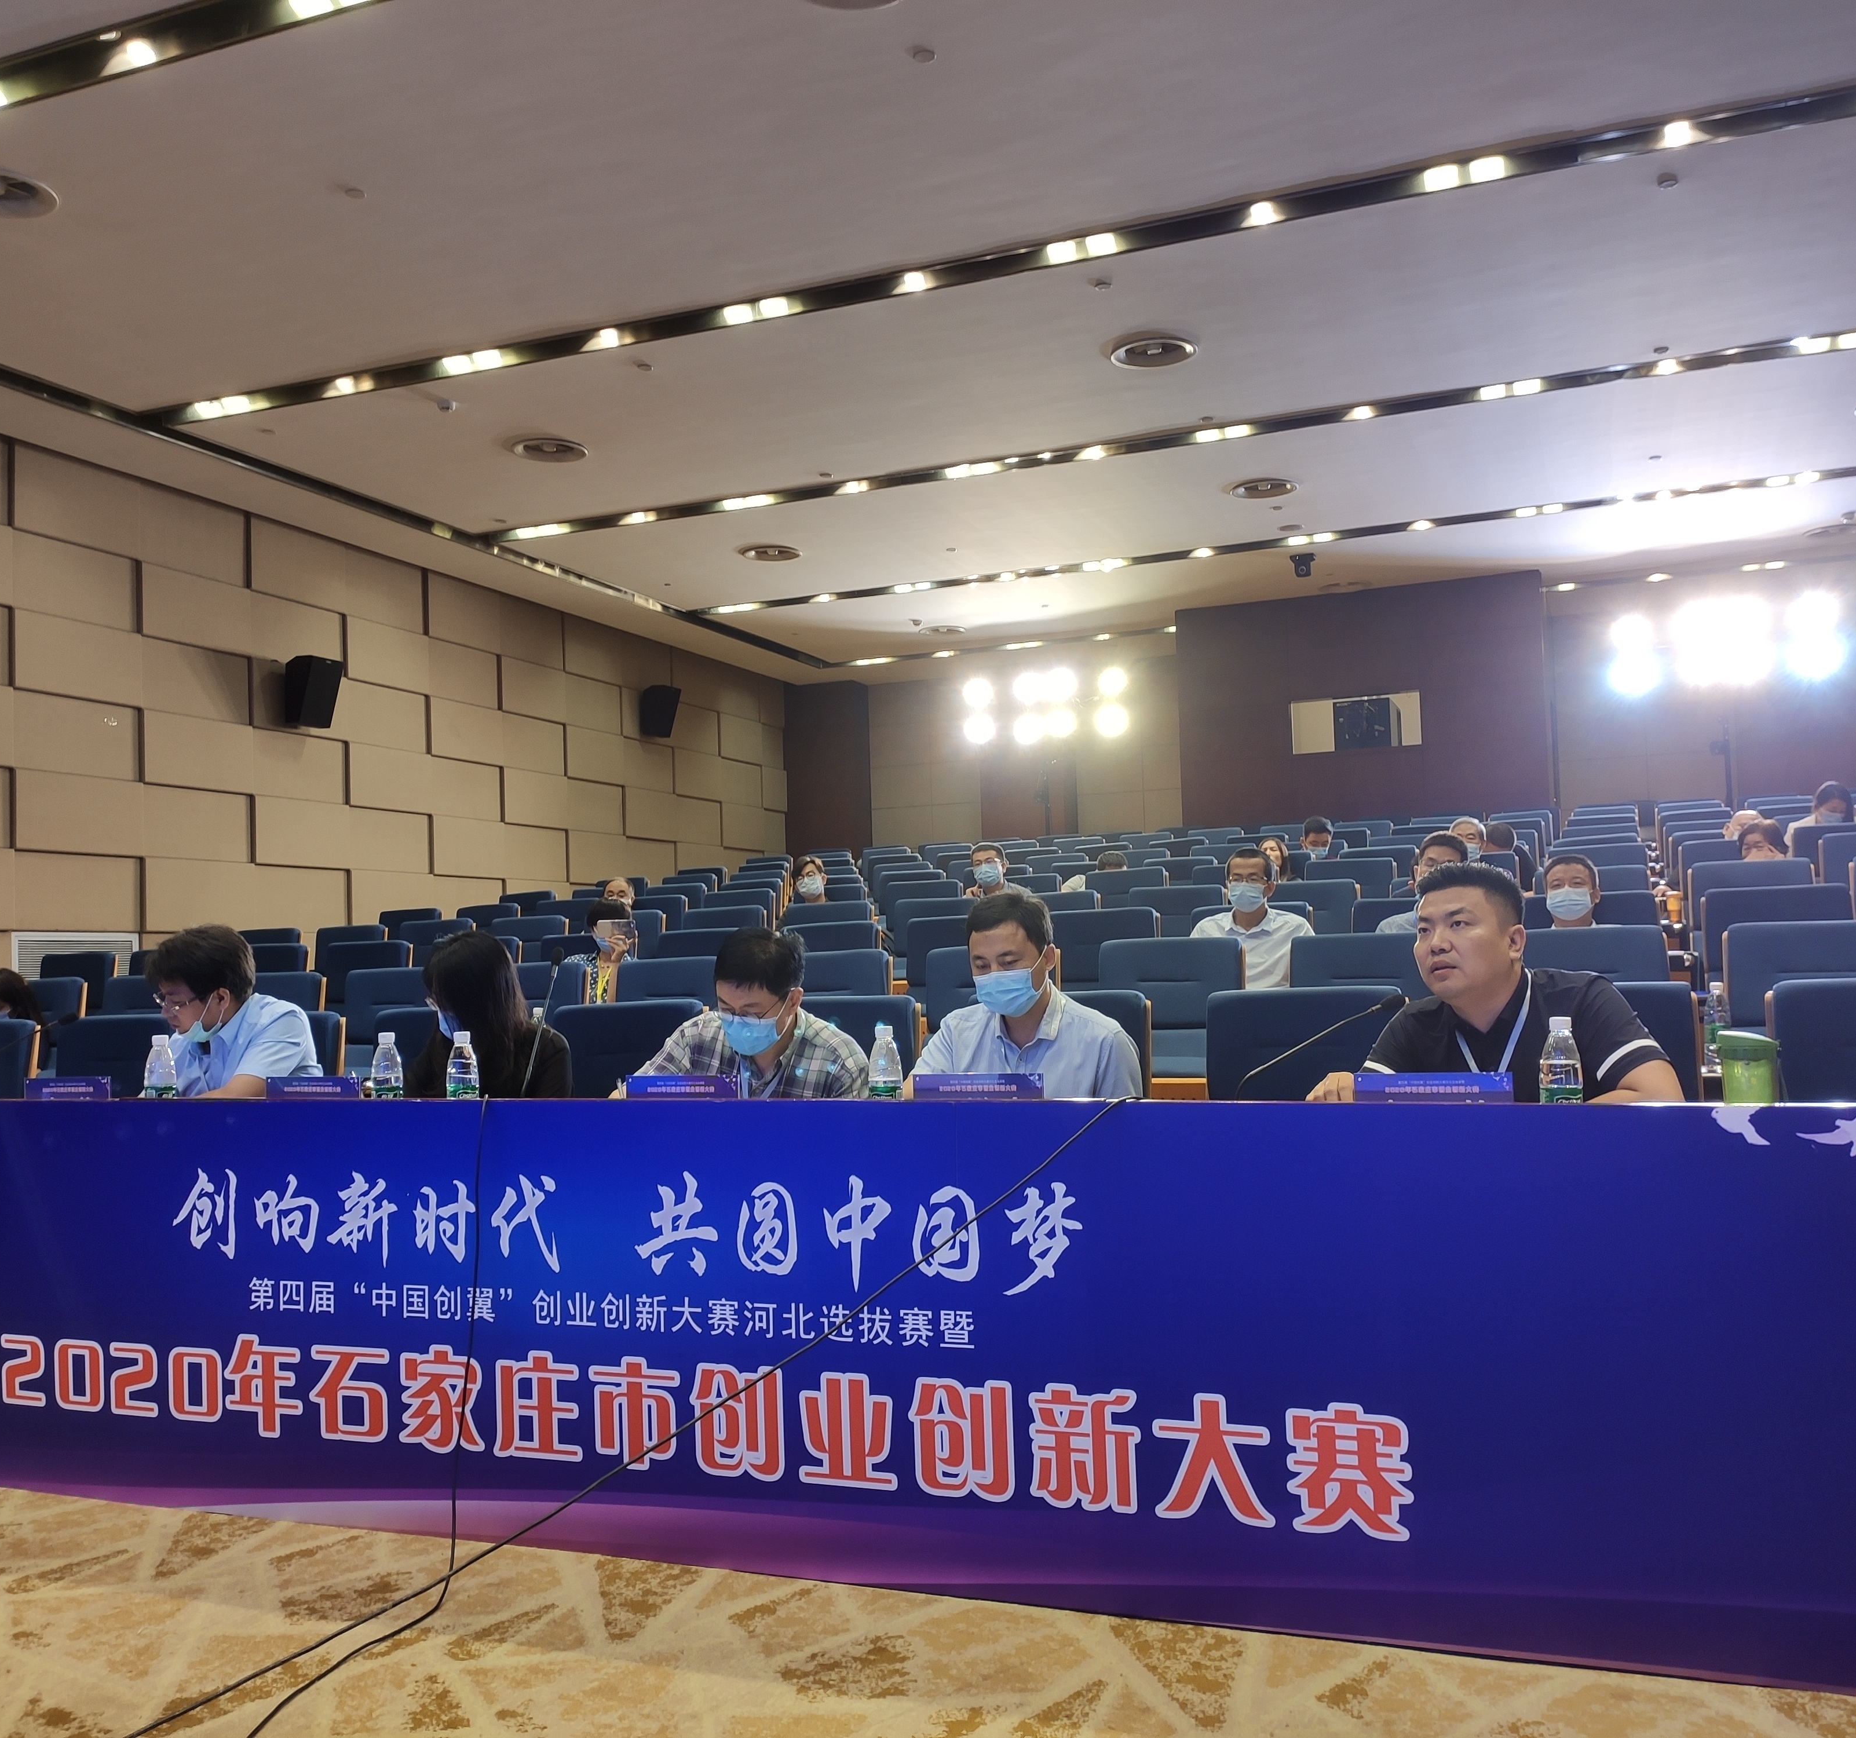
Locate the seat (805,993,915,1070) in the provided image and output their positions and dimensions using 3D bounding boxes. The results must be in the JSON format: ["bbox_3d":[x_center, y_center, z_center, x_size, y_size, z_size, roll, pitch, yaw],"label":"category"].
[{"bbox_3d":[-0.284,0.800,3.993,0.540,1.000,0.600,-3,-4,22],"label":"seat"}]

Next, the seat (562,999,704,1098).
[{"bbox_3d":[-0.826,0.837,4.303,0.560,1.000,0.620,-3,-3,21],"label":"seat"}]

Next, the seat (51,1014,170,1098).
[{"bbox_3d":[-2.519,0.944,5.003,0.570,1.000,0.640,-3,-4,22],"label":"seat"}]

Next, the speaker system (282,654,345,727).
[{"bbox_3d":[-4.089,-1.156,11.552,0.260,0.450,0.330,-3,-4,22],"label":"speaker system"}]

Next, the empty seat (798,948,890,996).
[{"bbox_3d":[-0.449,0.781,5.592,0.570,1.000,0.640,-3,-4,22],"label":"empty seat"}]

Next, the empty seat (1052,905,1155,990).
[{"bbox_3d":[0.587,0.642,6.276,0.540,1.000,0.600,-3,-4,22],"label":"empty seat"}]

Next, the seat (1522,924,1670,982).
[{"bbox_3d":[1.769,0.648,4.619,0.560,1.000,0.620,-3,-3,21],"label":"seat"}]

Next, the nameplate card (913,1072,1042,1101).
[{"bbox_3d":[0.101,0.433,3.153,0.246,0.125,0.060,-3,-3,21],"label":"nameplate card"}]

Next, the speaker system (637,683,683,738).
[{"bbox_3d":[-2.539,-1.499,16.470,0.260,0.450,0.300,14,5,31],"label":"speaker system"}]

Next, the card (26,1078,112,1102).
[{"bbox_3d":[-1.930,0.536,3.950,0.246,0.125,0.060,-3,-3,21],"label":"card"}]

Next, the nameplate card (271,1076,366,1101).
[{"bbox_3d":[-1.288,0.504,3.698,0.246,0.125,0.060,-3,-3,21],"label":"nameplate card"}]

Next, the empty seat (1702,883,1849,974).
[{"bbox_3d":[2.696,0.552,5.443,0.540,1.000,0.600,-3,-4,22],"label":"empty seat"}]

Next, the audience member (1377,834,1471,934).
[{"bbox_3d":[1.649,0.487,5.625,0.500,1.233,0.750,-3,-4,22],"label":"audience member"}]

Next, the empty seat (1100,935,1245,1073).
[{"bbox_3d":[0.661,0.698,4.949,0.540,1.000,0.600,-3,-4,22],"label":"empty seat"}]

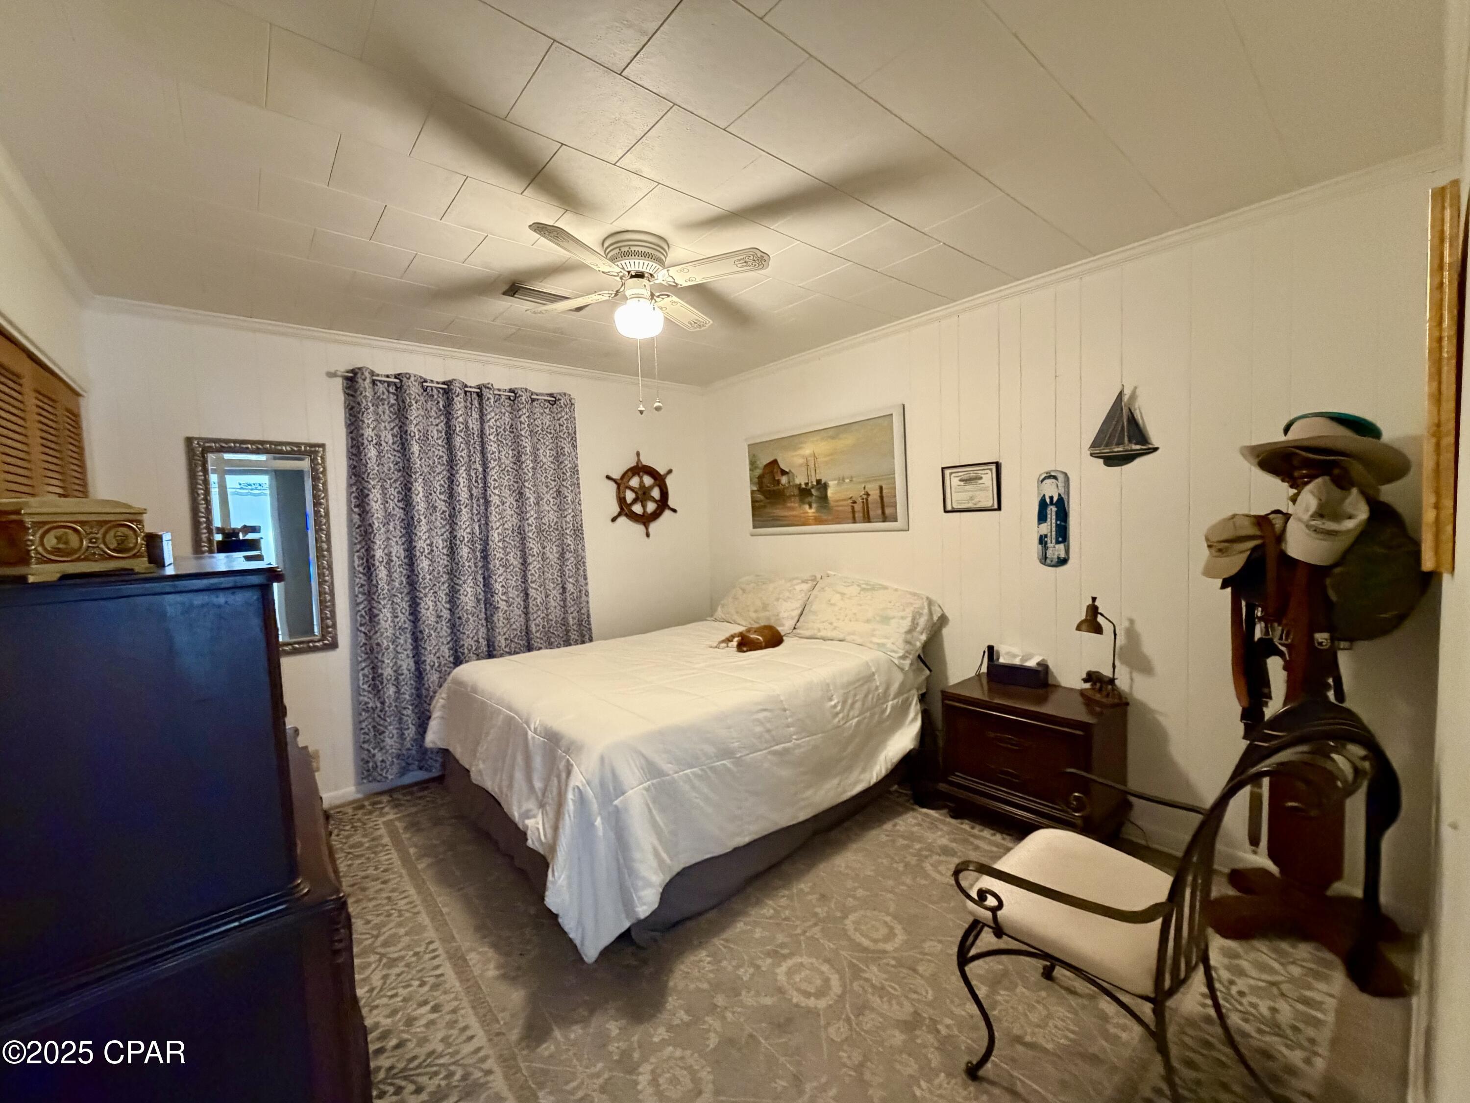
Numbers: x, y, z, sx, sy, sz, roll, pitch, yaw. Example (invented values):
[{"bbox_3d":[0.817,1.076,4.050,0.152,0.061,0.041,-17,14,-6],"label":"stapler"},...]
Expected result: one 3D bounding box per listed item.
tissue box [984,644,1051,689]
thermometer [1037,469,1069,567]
[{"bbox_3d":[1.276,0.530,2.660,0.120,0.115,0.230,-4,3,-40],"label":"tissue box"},{"bbox_3d":[1.403,-0.147,2.621,0.018,0.430,0.131,-4,4,-40],"label":"thermometer"}]

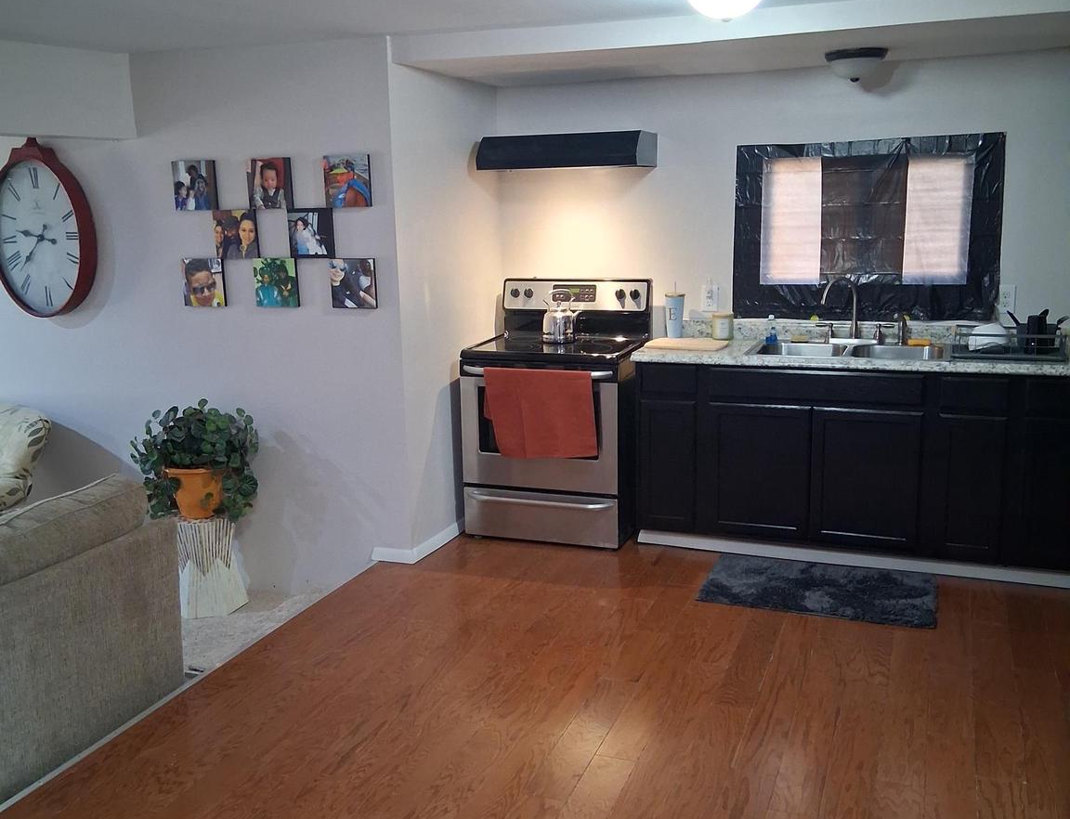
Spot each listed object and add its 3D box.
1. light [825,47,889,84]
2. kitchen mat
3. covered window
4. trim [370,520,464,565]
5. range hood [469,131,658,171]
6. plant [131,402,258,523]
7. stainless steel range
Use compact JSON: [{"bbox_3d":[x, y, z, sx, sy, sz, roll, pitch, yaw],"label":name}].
[{"bbox_3d":[1.309,-1.395,4.367,0.256,0.121,0.256,3,12,20],"label":"light"},{"bbox_3d":[1.169,0.727,4.416,0.910,0.020,0.581,3,12,20],"label":"kitchen mat"},{"bbox_3d":[1.489,-0.811,4.892,1.166,0.818,0.030,3,12,20],"label":"covered window"},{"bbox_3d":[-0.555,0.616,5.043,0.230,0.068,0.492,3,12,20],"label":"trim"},{"bbox_3d":[0.156,-1.223,5.108,0.777,0.165,0.420,3,12,20],"label":"range hood"},{"bbox_3d":[-1.509,0.230,4.749,0.560,0.490,0.520,3,12,20],"label":"plant"},{"bbox_3d":[0.121,-0.006,5.207,0.759,1.197,0.680,3,12,20],"label":"stainless steel range"}]

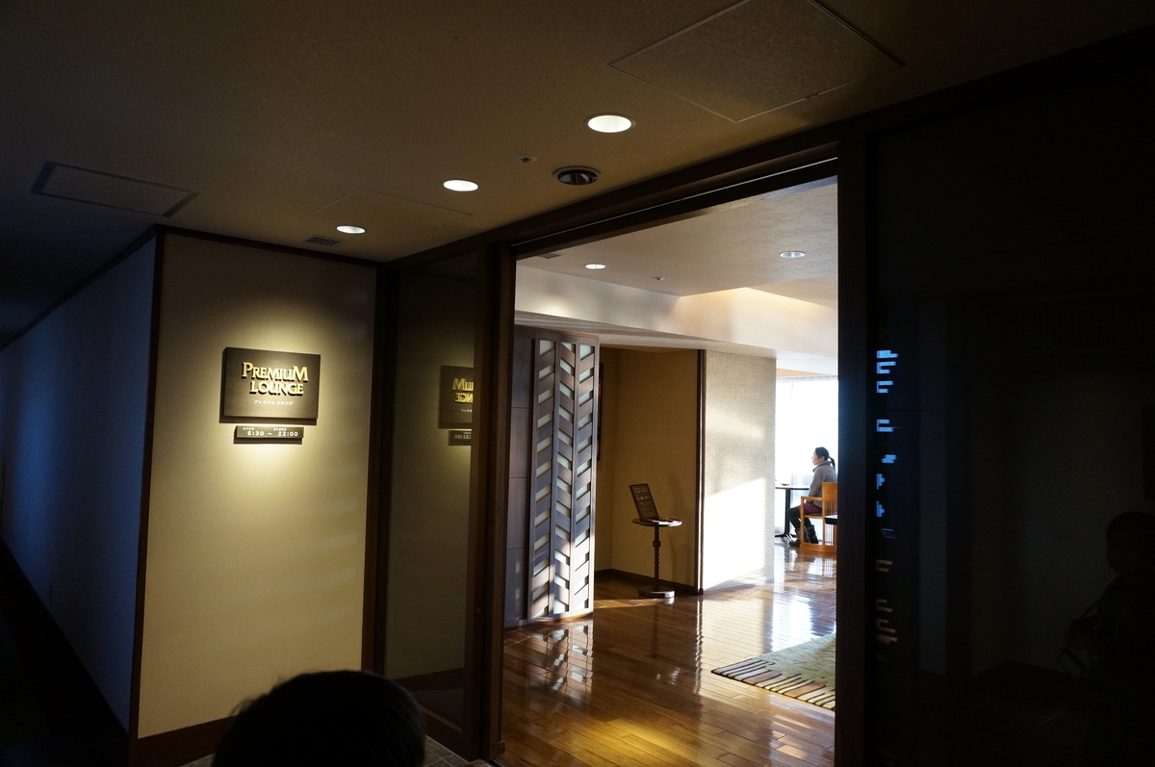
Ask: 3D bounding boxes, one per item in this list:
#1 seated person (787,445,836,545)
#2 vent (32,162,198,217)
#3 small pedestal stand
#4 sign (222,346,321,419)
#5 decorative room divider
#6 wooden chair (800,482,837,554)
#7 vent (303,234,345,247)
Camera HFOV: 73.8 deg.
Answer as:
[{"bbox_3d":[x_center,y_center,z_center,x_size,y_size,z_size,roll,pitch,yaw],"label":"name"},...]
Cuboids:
[{"bbox_3d":[3.081,1.493,10.108,0.480,1.300,0.680,4,-4,-41],"label":"seated person"},{"bbox_3d":[-1.749,-0.726,2.906,0.475,0.030,0.505,4,-4,-41],"label":"vent"},{"bbox_3d":[0.739,1.597,7.056,0.455,0.665,0.455,1,-3,0],"label":"small pedestal stand"},{"bbox_3d":[-1.449,0.006,3.653,0.437,0.308,0.055,4,-4,-41],"label":"sign"},{"bbox_3d":[-0.199,0.726,6.087,0.930,2.263,0.140,4,-4,-41],"label":"decorative room divider"},{"bbox_3d":[3.219,1.711,10.043,0.560,0.869,0.540,4,-4,-41],"label":"wooden chair"},{"bbox_3d":[-1.190,-0.673,3.621,0.165,0.020,0.165,4,-4,-41],"label":"vent"}]

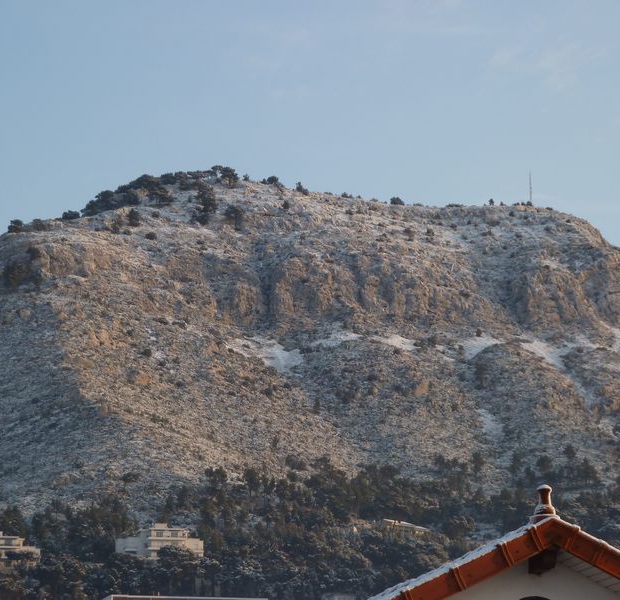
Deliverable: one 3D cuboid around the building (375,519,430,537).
[{"bbox_3d":[29.928,73.769,830.000,15.500,5.200,11.000,5,-12,-25],"label":"building"}]

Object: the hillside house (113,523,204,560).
[{"bbox_3d":[-46.347,74.217,790.000,25.000,10.500,16.000,2,-11,-10],"label":"hillside house"}]

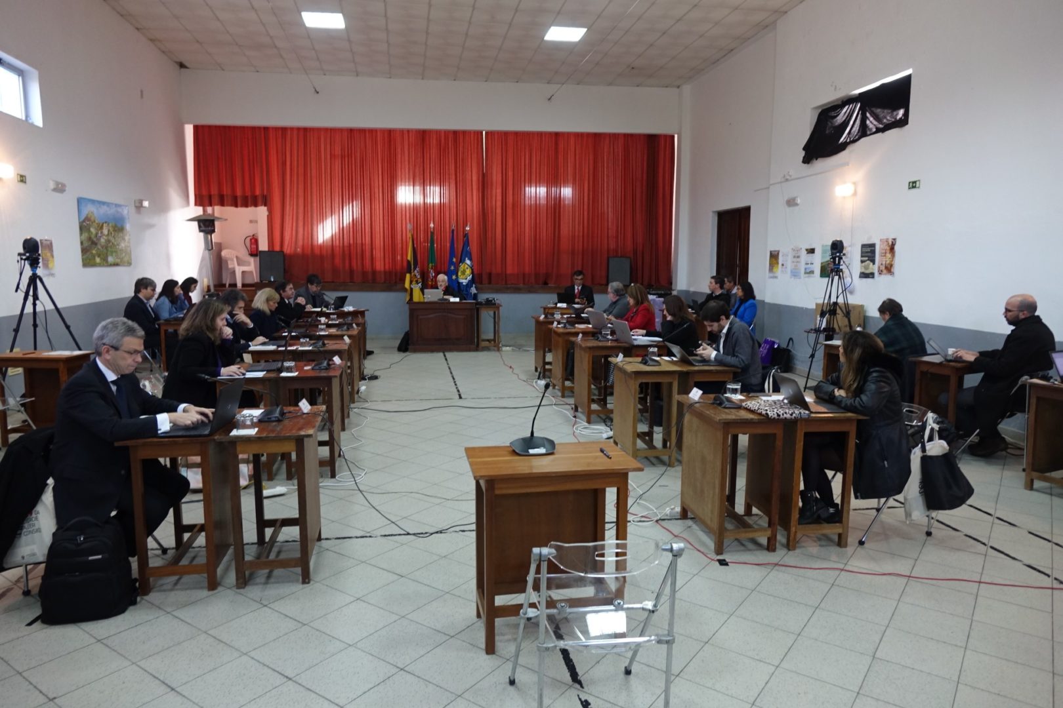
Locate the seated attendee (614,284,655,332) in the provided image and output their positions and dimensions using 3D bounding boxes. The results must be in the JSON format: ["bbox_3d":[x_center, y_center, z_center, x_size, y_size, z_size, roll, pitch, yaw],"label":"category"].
[{"bbox_3d":[1.238,-0.238,9.059,0.780,1.300,0.500,-1,8,-8],"label":"seated attendee"}]

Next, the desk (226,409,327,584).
[{"bbox_3d":[-1.329,0.727,3.745,0.460,0.757,0.690,-1,8,-10],"label":"desk"}]

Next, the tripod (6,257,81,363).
[{"bbox_3d":[-4.810,-0.143,7.036,1.100,1.600,1.100,-2,8,-15],"label":"tripod"}]

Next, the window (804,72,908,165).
[{"bbox_3d":[4.034,-2.905,8.819,0.150,0.680,2.120,-1,8,-8],"label":"window"}]

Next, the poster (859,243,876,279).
[{"bbox_3d":[4.037,-1.114,8.508,0.012,0.420,0.290,-1,8,-8],"label":"poster"}]

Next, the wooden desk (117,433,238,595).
[{"bbox_3d":[-1.721,0.722,3.610,0.430,0.755,0.680,-1,8,-10],"label":"wooden desk"}]

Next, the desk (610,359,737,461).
[{"bbox_3d":[1.144,0.465,5.799,0.880,0.780,0.690,-1,8,-8],"label":"desk"}]

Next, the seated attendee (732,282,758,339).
[{"bbox_3d":[2.887,-0.367,10.040,0.750,1.300,0.500,-2,8,-15],"label":"seated attendee"}]

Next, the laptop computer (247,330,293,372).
[{"bbox_3d":[-2.009,-0.025,5.500,0.300,0.255,0.360,-1,8,-8],"label":"laptop computer"}]

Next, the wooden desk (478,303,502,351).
[{"bbox_3d":[-0.773,-0.482,12.818,0.450,0.770,0.690,-1,8,-8],"label":"wooden desk"}]

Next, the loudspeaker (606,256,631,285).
[{"bbox_3d":[1.994,-1.884,16.051,0.490,0.630,0.400,-1,8,-10],"label":"loudspeaker"}]

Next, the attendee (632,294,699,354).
[{"bbox_3d":[1.383,0.016,7.331,0.800,1.260,0.520,-1,8,-8],"label":"attendee"}]

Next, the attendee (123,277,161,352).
[{"bbox_3d":[-5.541,-0.440,10.319,0.760,1.335,0.520,0,7,-4],"label":"attendee"}]

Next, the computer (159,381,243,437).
[{"bbox_3d":[-1.644,0.259,3.532,0.310,0.230,0.360,-1,8,-5],"label":"computer"}]

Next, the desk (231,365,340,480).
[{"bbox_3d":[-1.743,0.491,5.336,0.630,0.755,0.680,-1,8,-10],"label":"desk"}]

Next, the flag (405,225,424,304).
[{"bbox_3d":[-2.249,-1.687,13.614,0.362,1.489,0.250,-1,8,-10],"label":"flag"}]

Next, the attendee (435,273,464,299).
[{"bbox_3d":[-1.490,-0.778,12.806,0.550,1.300,0.650,-1,8,-10],"label":"attendee"}]

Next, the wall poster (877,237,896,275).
[{"bbox_3d":[4.075,-1.109,8.115,0.010,0.417,0.285,-1,8,-10],"label":"wall poster"}]

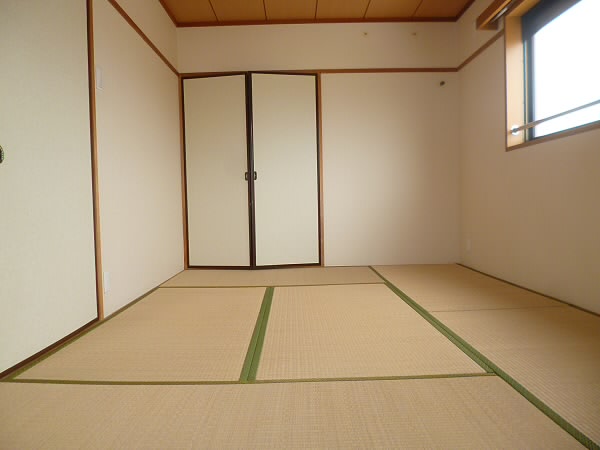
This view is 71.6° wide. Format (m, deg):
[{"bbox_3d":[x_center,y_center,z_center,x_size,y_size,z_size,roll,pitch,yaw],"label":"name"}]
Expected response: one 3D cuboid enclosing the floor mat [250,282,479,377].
[{"bbox_3d":[0.245,0.500,2.318,0.827,0.028,1.666,-1,3,-1],"label":"floor mat"}]

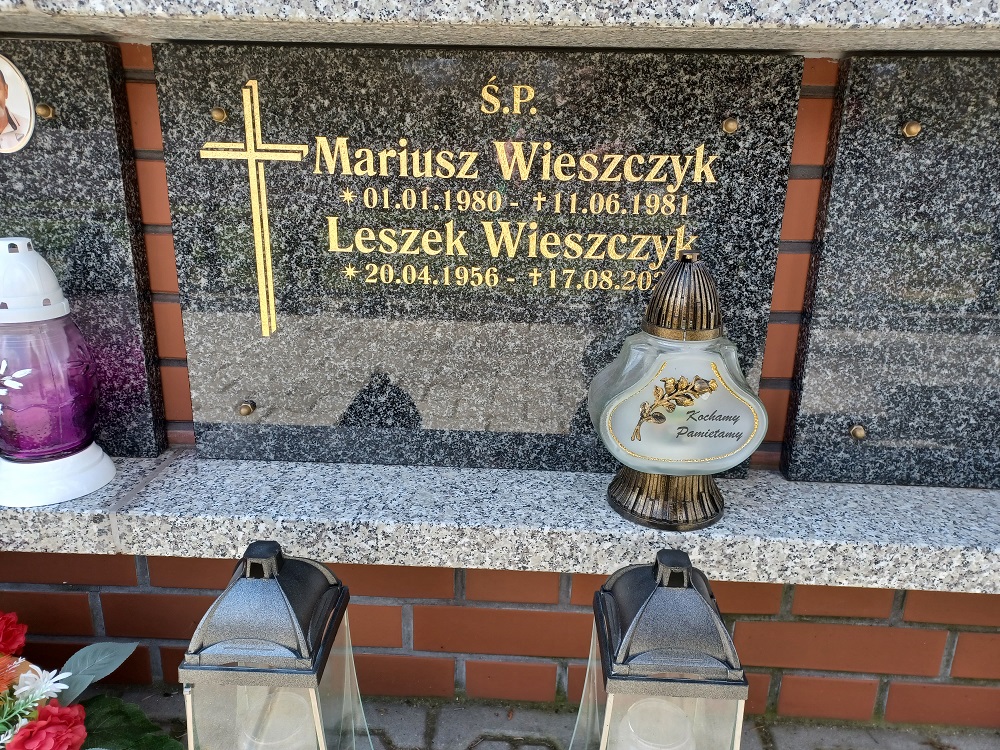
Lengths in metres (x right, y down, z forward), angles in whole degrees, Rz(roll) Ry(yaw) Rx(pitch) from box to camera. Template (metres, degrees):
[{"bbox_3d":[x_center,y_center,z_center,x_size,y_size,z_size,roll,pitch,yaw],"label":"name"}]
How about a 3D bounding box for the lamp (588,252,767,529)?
[{"bbox_3d":[0.170,0.011,0.690,0.161,0.251,0.112,0,16,-5],"label":"lamp"}]

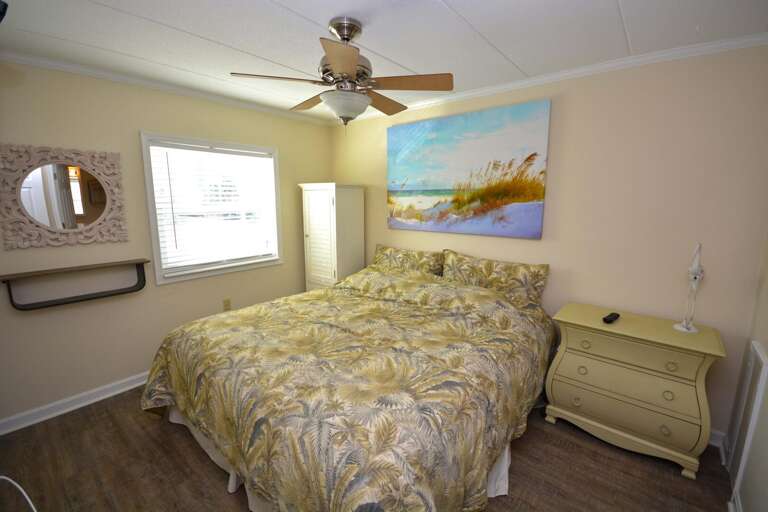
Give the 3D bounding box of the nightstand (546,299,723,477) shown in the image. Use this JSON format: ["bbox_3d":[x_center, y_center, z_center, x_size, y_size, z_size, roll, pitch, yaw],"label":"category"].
[{"bbox_3d":[1.525,0.789,2.049,0.787,0.753,0.465,9,14,39],"label":"nightstand"}]

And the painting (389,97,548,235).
[{"bbox_3d":[0.622,-0.713,2.883,1.513,1.028,0.041,9,14,39],"label":"painting"}]

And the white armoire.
[{"bbox_3d":[-0.563,0.037,3.657,0.615,1.658,0.458,9,14,39],"label":"white armoire"}]

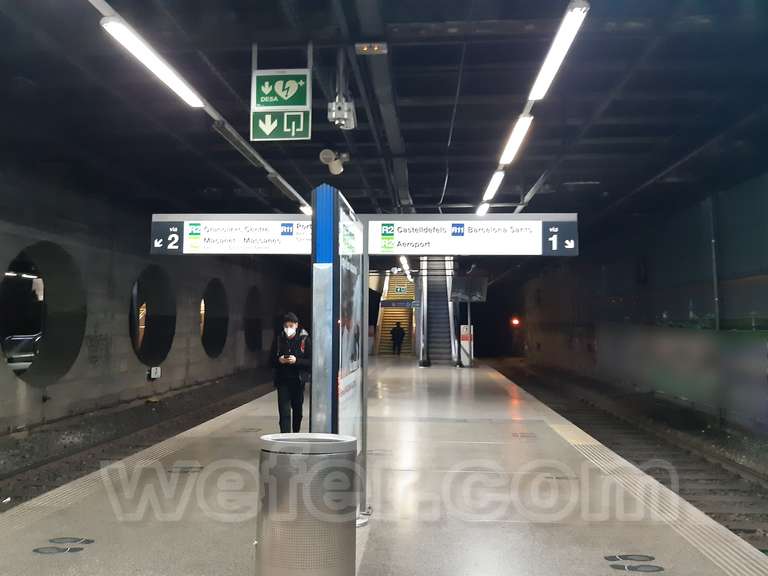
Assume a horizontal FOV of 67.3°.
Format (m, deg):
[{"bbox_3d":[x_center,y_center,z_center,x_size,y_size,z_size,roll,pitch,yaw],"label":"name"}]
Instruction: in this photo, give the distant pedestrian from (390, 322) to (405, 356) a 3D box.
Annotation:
[{"bbox_3d":[0.697,2.540,29.337,0.600,1.630,0.380,0,-3,4],"label":"distant pedestrian"}]

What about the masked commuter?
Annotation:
[{"bbox_3d":[-1.180,1.196,7.357,0.530,1.750,0.420,0,-3,-1],"label":"masked commuter"}]

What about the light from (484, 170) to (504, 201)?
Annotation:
[{"bbox_3d":[1.607,-1.500,8.441,0.125,0.080,1.570,0,-3,4],"label":"light"}]

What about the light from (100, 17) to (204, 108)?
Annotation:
[{"bbox_3d":[-1.823,-1.798,4.718,0.130,0.080,1.570,0,-3,4],"label":"light"}]

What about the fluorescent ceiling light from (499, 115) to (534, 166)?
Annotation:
[{"bbox_3d":[1.487,-1.663,6.512,0.125,0.080,1.570,0,-3,4],"label":"fluorescent ceiling light"}]

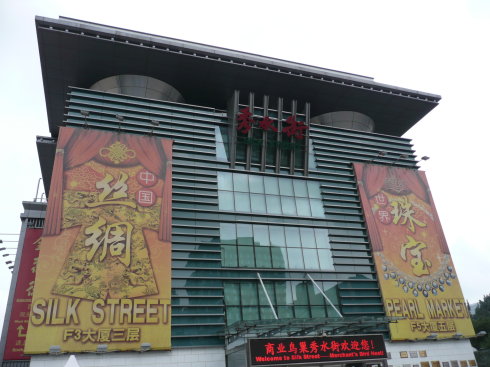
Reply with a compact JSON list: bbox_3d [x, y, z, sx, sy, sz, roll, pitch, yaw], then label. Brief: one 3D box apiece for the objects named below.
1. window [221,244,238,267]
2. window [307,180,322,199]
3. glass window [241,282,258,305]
[{"bbox_3d":[-1.024,4.848,26.209,1.176,1.679,0.100,5,-28,-19],"label":"window"},{"bbox_3d":[6.080,0.590,34.508,1.272,1.644,0.100,6,-28,-19],"label":"window"},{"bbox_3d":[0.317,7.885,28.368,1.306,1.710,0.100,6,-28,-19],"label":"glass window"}]

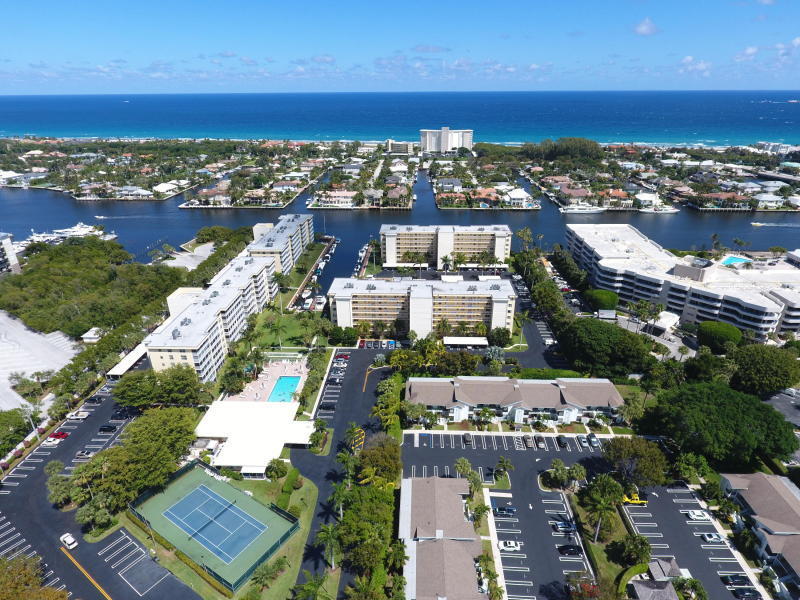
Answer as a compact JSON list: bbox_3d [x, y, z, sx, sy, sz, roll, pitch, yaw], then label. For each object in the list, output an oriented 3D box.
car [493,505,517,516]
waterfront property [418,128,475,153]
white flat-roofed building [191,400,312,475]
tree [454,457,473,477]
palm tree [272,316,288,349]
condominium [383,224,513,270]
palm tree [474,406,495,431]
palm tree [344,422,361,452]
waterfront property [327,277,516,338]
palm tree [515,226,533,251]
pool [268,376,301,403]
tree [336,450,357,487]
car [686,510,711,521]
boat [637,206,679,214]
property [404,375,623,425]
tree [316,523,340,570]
[{"bbox_3d":[24.882,49.915,109.047,4.800,1.400,1.820,1,24,2],"label":"car"},{"bbox_3d":[72.861,-248.570,719.853,81.000,36.000,23.000,1,24,3],"label":"waterfront property"},{"bbox_3d":[-41.145,38.733,131.595,34.000,3.900,27.600,1,24,2],"label":"white flat-roofed building"},{"bbox_3d":[15.588,43.529,115.381,3.900,7.900,3.900,1,24,2],"label":"tree"},{"bbox_3d":[-46.313,14.404,178.264,6.200,11.100,6.200,0,24,0],"label":"palm tree"},{"bbox_3d":[26.520,-32.082,268.563,75.000,20.500,23.500,1,24,2],"label":"condominium"},{"bbox_3d":[24.797,35.035,136.706,4.800,7.000,4.800,1,24,2],"label":"palm tree"},{"bbox_3d":[-12.432,38.594,127.025,4.900,9.300,4.900,0,24,0],"label":"palm tree"},{"bbox_3d":[9.020,3.482,191.754,74.500,19.200,21.000,1,24,2],"label":"waterfront property"},{"bbox_3d":[72.893,-32.027,269.658,7.800,19.000,7.800,0,24,0],"label":"palm tree"},{"bbox_3d":[-38.848,30.802,155.787,7.600,1.500,16.000,1,24,2],"label":"pool"},{"bbox_3d":[-12.776,43.384,115.906,5.400,9.800,5.400,0,24,0],"label":"tree"},{"bbox_3d":[69.890,50.199,107.720,4.750,1.440,1.830,1,24,2],"label":"car"},{"bbox_3d":[213.773,-74.909,381.299,33.000,6.300,7.000,1,25,2],"label":"boat"},{"bbox_3d":[35.371,30.558,146.066,66.400,7.800,16.200,1,24,2],"label":"property"},{"bbox_3d":[-13.969,51.653,94.666,5.200,10.600,5.200,1,24,2],"label":"tree"}]

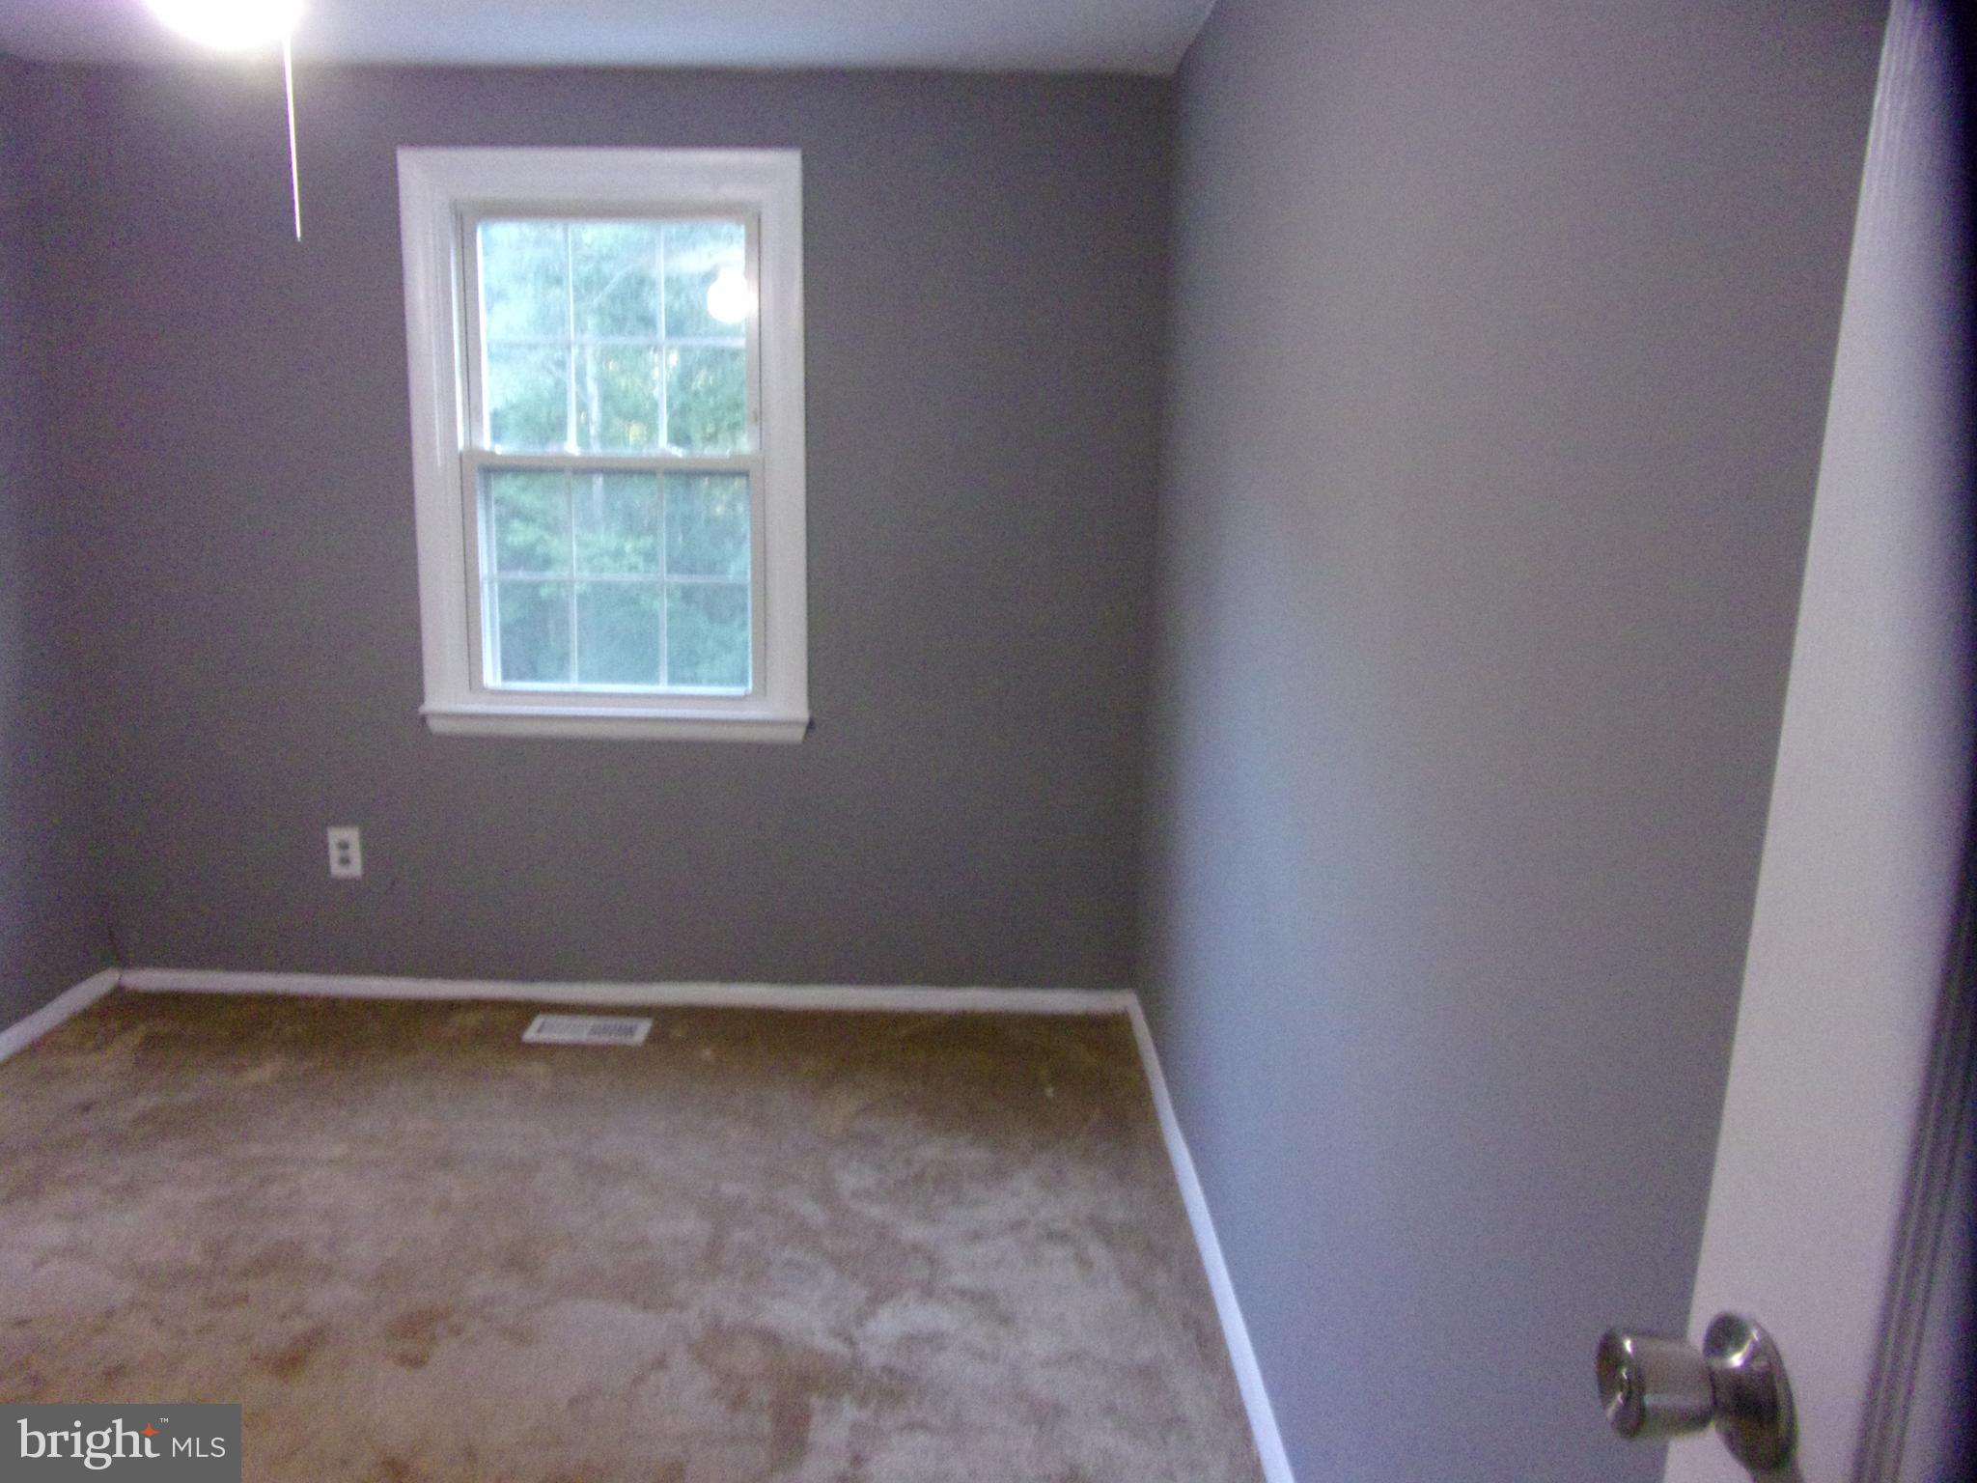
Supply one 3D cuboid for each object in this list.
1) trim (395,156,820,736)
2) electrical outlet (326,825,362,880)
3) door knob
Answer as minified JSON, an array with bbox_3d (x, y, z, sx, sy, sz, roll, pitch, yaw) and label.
[{"bbox_3d":[-0.927,-0.697,3.369,0.960,1.400,0.110,1,12,0],"label":"trim"},{"bbox_3d":[-1.673,0.292,3.562,0.078,0.128,0.010,1,12,0],"label":"electrical outlet"},{"bbox_3d":[0.308,0.286,0.607,0.063,0.065,0.065,2,12,3],"label":"door knob"}]

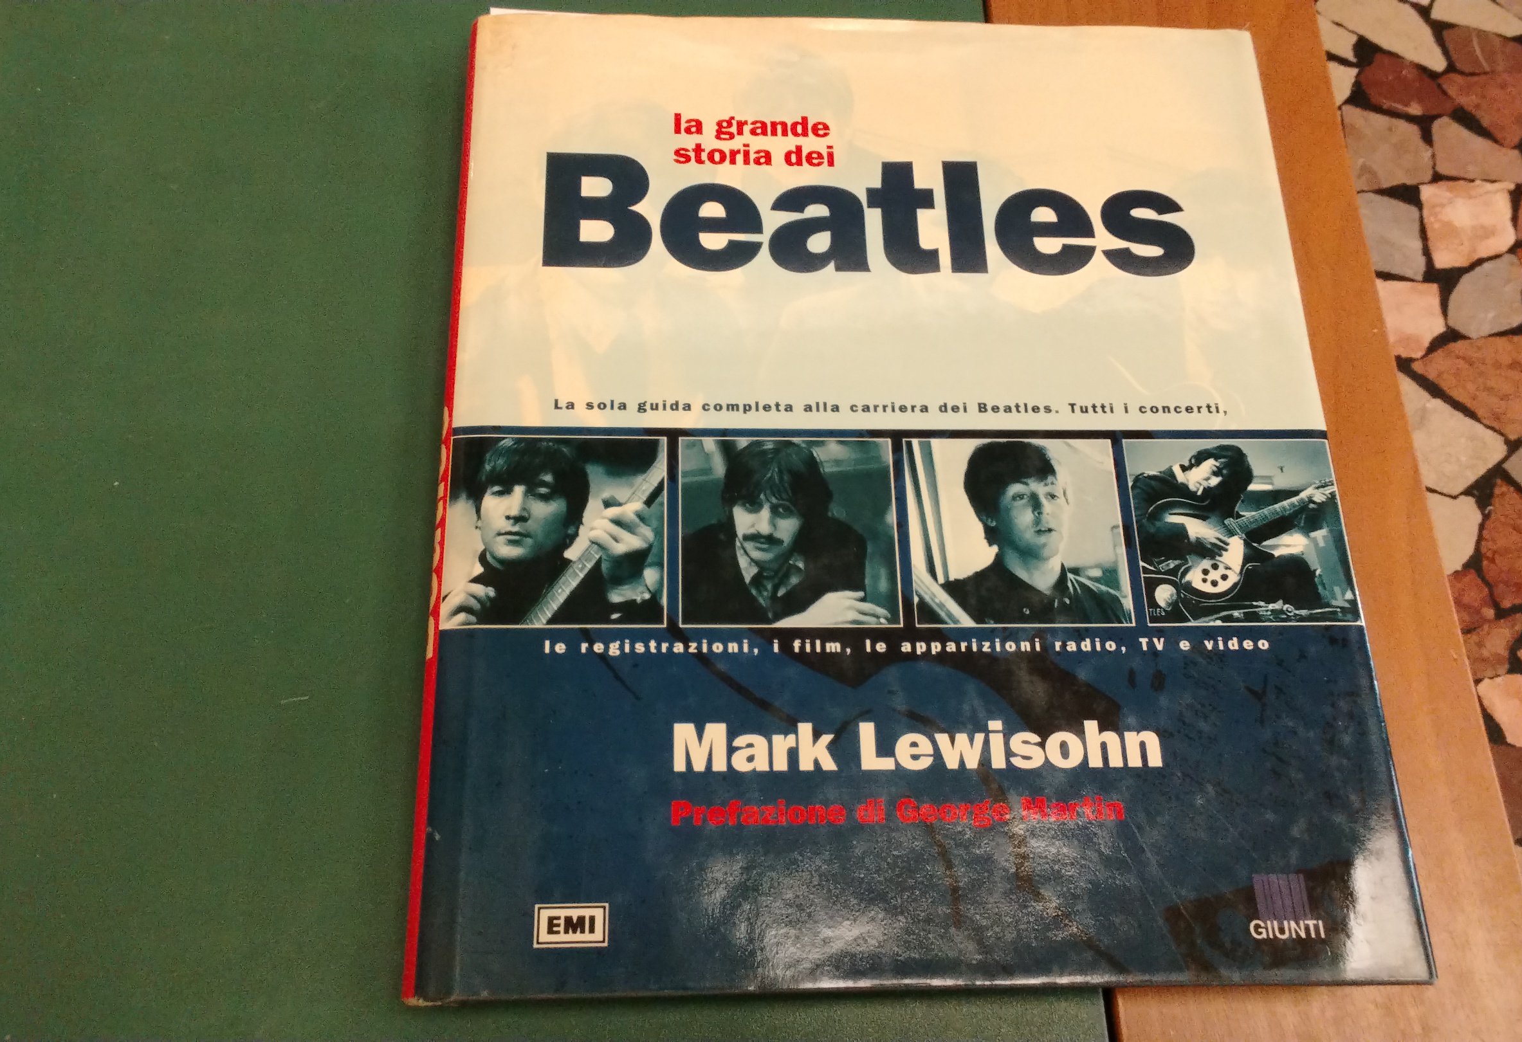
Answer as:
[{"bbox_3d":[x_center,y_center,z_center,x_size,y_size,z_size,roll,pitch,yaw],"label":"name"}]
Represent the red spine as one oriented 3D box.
[{"bbox_3d":[-0.084,-0.018,0.351,0.011,0.029,0.288,0,71,-3],"label":"red spine"}]

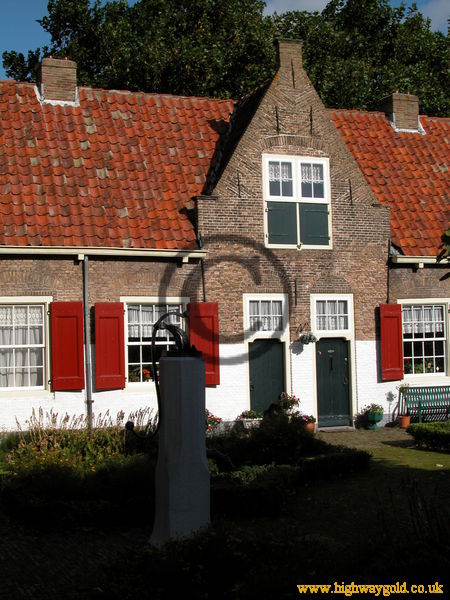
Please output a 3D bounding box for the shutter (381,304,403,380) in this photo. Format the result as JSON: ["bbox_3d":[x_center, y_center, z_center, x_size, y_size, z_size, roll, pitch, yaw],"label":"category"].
[{"bbox_3d":[3.593,0.910,19.750,0.583,1.614,0.050,0,-3,-31],"label":"shutter"}]

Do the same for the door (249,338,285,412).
[{"bbox_3d":[0.863,1.683,18.736,0.754,1.778,0.070,0,-3,-22],"label":"door"}]

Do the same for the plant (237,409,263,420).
[{"bbox_3d":[0.487,2.261,18.112,0.441,0.207,0.280,0,-3,-22],"label":"plant"}]

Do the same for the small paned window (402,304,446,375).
[{"bbox_3d":[4.392,0.866,20.211,1.017,1.549,0.090,0,-3,-22],"label":"small paned window"}]

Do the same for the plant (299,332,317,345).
[{"bbox_3d":[1.689,0.788,18.689,0.350,0.250,0.290,0,-3,-24],"label":"plant"}]

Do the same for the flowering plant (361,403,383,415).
[{"bbox_3d":[3.040,2.251,18.930,0.420,0.260,0.360,0,-3,-24],"label":"flowering plant"}]

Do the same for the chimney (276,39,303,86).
[{"bbox_3d":[1.342,-5.012,19.431,0.472,0.878,0.320,0,-3,-22],"label":"chimney"}]

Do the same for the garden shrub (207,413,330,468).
[{"bbox_3d":[0.616,1.988,13.000,1.550,0.760,1.150,0,-3,-24],"label":"garden shrub"}]

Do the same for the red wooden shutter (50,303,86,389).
[{"bbox_3d":[-2.893,0.853,16.898,0.593,1.602,0.050,-1,-3,-19],"label":"red wooden shutter"}]

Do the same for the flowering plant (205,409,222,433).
[{"bbox_3d":[-0.234,2.308,17.595,0.380,0.460,0.360,0,-3,-24],"label":"flowering plant"}]

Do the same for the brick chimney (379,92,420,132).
[{"bbox_3d":[4.515,-4.840,23.792,0.799,0.806,0.680,0,-3,-22],"label":"brick chimney"}]

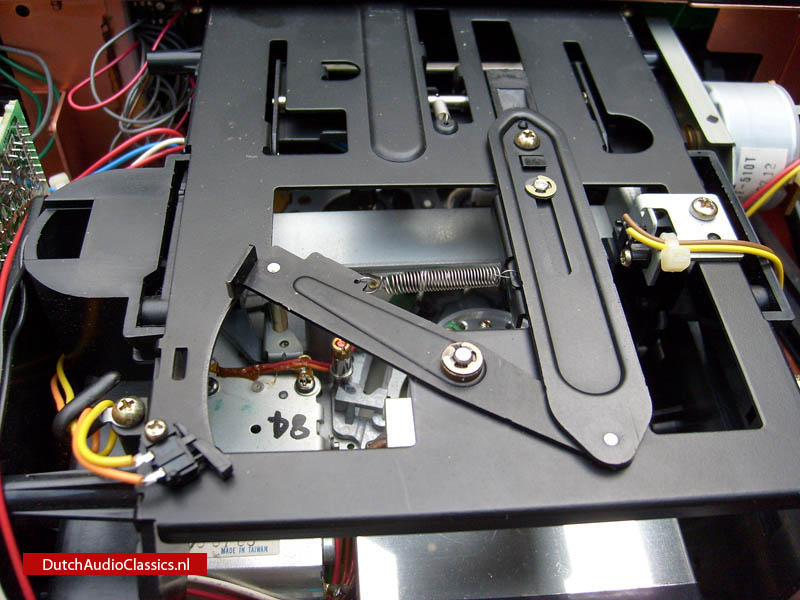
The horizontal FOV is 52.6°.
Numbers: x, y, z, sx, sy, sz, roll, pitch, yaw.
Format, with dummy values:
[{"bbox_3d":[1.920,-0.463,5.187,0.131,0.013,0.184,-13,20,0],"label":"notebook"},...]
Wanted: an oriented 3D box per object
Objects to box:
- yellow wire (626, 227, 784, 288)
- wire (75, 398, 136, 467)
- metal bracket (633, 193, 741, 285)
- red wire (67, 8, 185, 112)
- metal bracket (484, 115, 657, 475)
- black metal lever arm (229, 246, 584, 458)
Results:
[{"bbox_3d":[0.063,-0.008,0.172,0.032,0.008,0.013,-2,51,-5],"label":"yellow wire"},{"bbox_3d":[-0.049,0.023,0.133,0.009,0.007,0.013,-19,54,-18],"label":"wire"},{"bbox_3d":[0.062,-0.013,0.179,0.021,0.009,0.021,-2,51,-5],"label":"metal bracket"},{"bbox_3d":[-0.078,-0.073,0.243,0.012,0.012,0.051,24,53,15],"label":"red wire"},{"bbox_3d":[0.033,-0.009,0.166,0.018,0.004,0.095,-2,51,-5],"label":"metal bracket"},{"bbox_3d":[0.005,0.009,0.150,0.083,0.006,0.019,26,54,17],"label":"black metal lever arm"}]

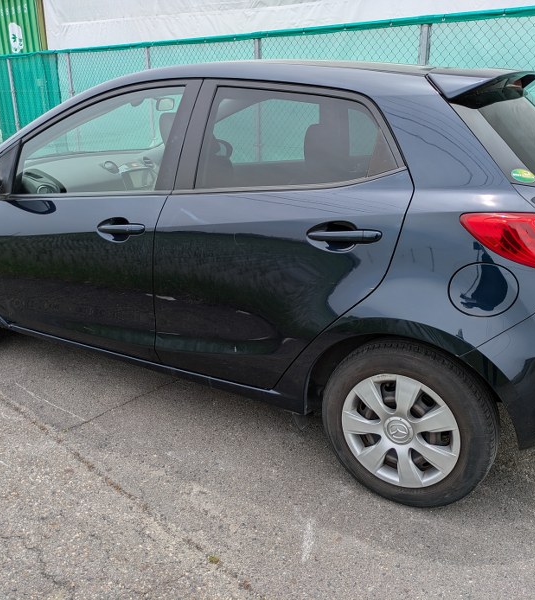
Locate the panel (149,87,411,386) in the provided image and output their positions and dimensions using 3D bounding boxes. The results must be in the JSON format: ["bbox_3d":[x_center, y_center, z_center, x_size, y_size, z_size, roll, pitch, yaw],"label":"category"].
[{"bbox_3d":[0.039,-0.207,1.971,0.970,1.065,0.250,10,21,29],"label":"panel"}]

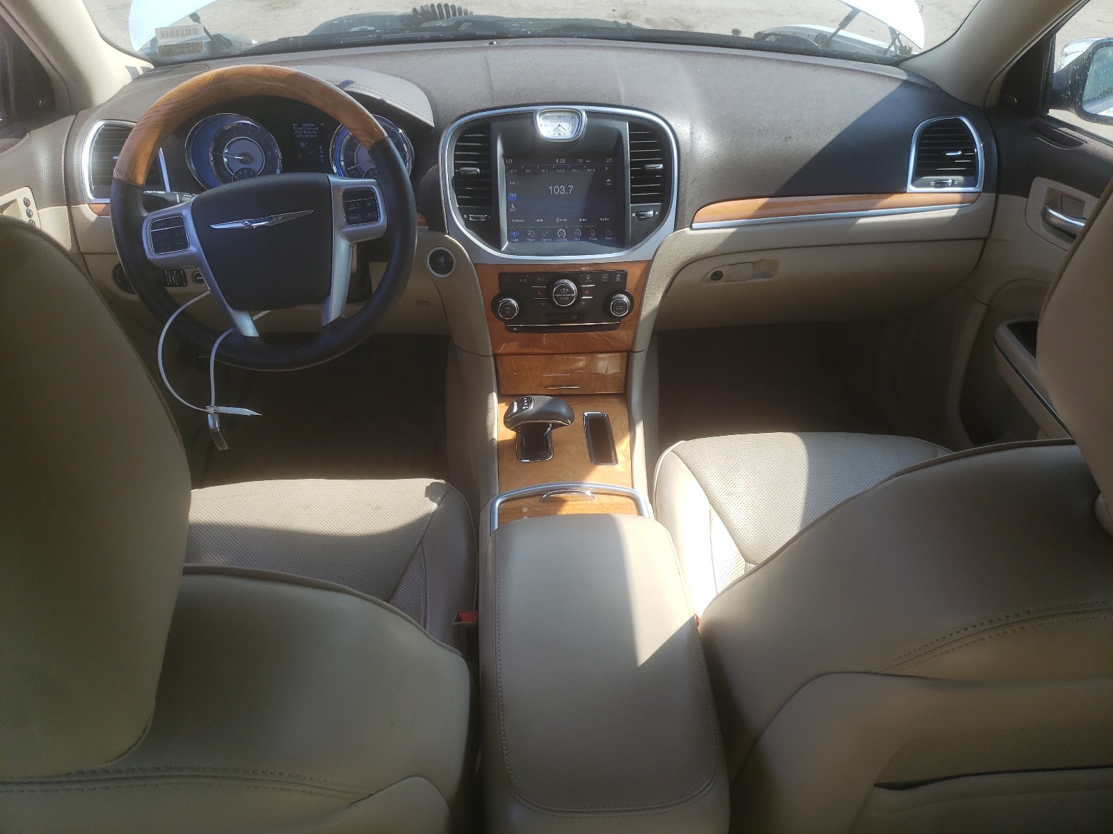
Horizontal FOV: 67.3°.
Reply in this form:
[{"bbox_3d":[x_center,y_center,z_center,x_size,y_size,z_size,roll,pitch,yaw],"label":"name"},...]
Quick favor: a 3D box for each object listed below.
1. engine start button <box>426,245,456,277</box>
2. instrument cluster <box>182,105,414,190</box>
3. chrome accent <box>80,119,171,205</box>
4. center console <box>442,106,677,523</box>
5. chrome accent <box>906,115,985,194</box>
[{"bbox_3d":[-0.176,-0.240,1.285,0.046,0.046,0.015,6,22,7],"label":"engine start button"},{"bbox_3d":[-0.391,-0.404,1.295,0.335,0.146,0.075,-2,16,-5],"label":"instrument cluster"},{"bbox_3d":[-0.650,-0.384,1.265,0.122,0.122,0.035,-2,16,-5],"label":"chrome accent"},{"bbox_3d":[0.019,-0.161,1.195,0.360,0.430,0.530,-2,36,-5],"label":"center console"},{"bbox_3d":[0.639,-0.431,1.375,0.122,0.122,0.035,-2,16,-5],"label":"chrome accent"}]

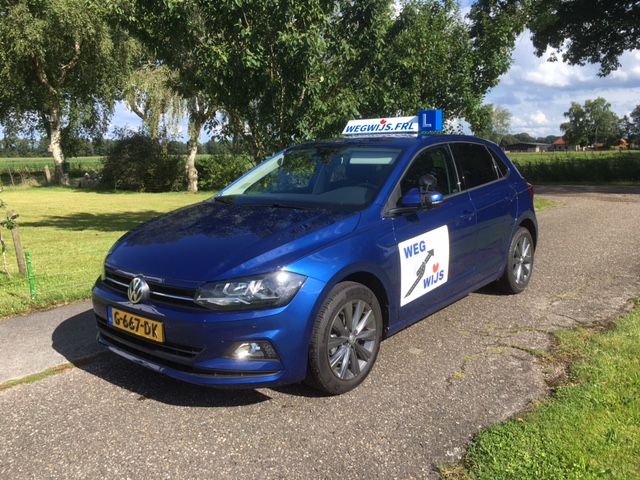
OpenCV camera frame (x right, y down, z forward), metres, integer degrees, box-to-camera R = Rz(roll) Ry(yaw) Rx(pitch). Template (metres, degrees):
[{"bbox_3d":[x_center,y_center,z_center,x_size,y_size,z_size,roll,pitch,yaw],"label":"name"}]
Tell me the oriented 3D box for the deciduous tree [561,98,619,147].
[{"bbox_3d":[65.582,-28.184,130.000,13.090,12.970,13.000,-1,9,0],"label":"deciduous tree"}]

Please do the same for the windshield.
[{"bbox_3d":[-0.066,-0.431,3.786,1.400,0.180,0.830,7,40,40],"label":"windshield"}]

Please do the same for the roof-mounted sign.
[{"bbox_3d":[0.588,-0.954,4.419,0.940,0.180,0.220,7,12,40],"label":"roof-mounted sign"}]

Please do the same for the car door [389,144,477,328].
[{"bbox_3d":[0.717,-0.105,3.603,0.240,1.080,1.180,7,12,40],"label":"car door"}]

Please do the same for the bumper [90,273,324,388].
[{"bbox_3d":[-0.810,0.412,3.011,1.720,0.500,0.530,7,12,40],"label":"bumper"}]

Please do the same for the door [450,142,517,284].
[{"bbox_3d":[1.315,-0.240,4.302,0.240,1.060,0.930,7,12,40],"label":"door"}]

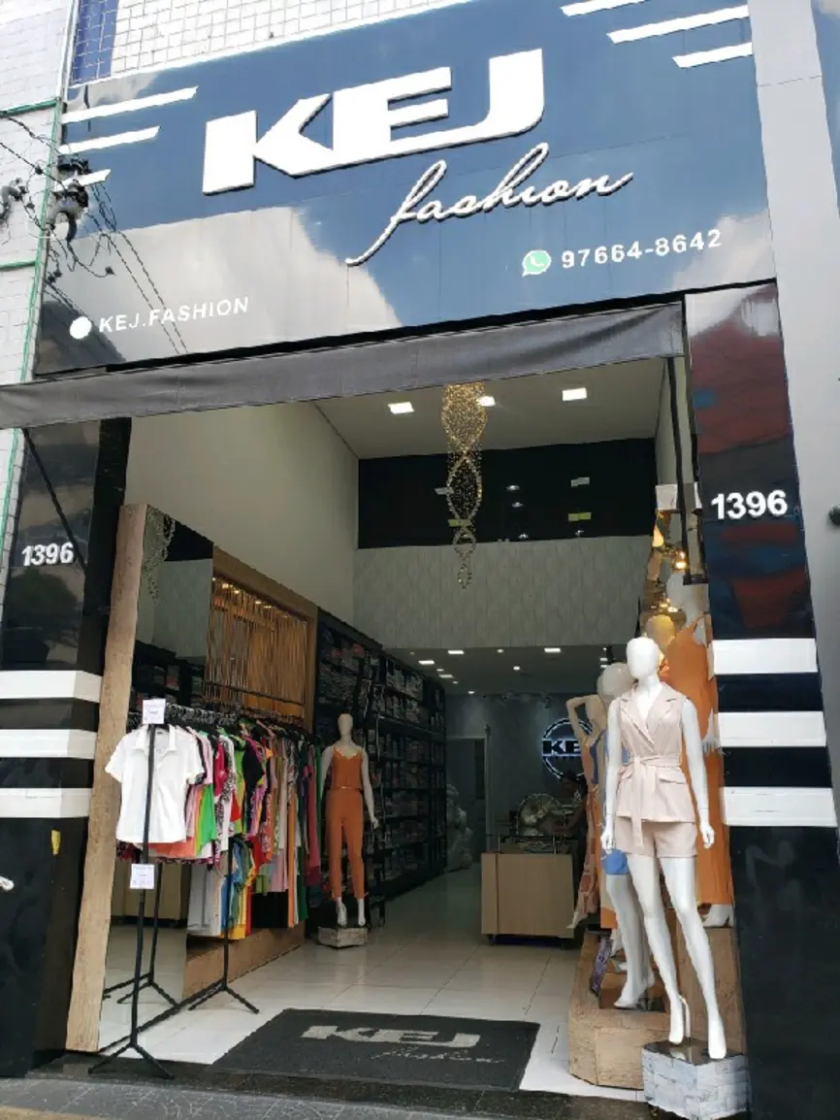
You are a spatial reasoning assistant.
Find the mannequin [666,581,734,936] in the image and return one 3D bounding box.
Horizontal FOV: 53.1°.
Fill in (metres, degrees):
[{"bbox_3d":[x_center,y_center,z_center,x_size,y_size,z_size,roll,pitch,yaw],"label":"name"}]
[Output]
[{"bbox_3d":[1.439,0.923,4.341,0.360,1.780,0.430,8,-16,-27],"label":"mannequin"}]

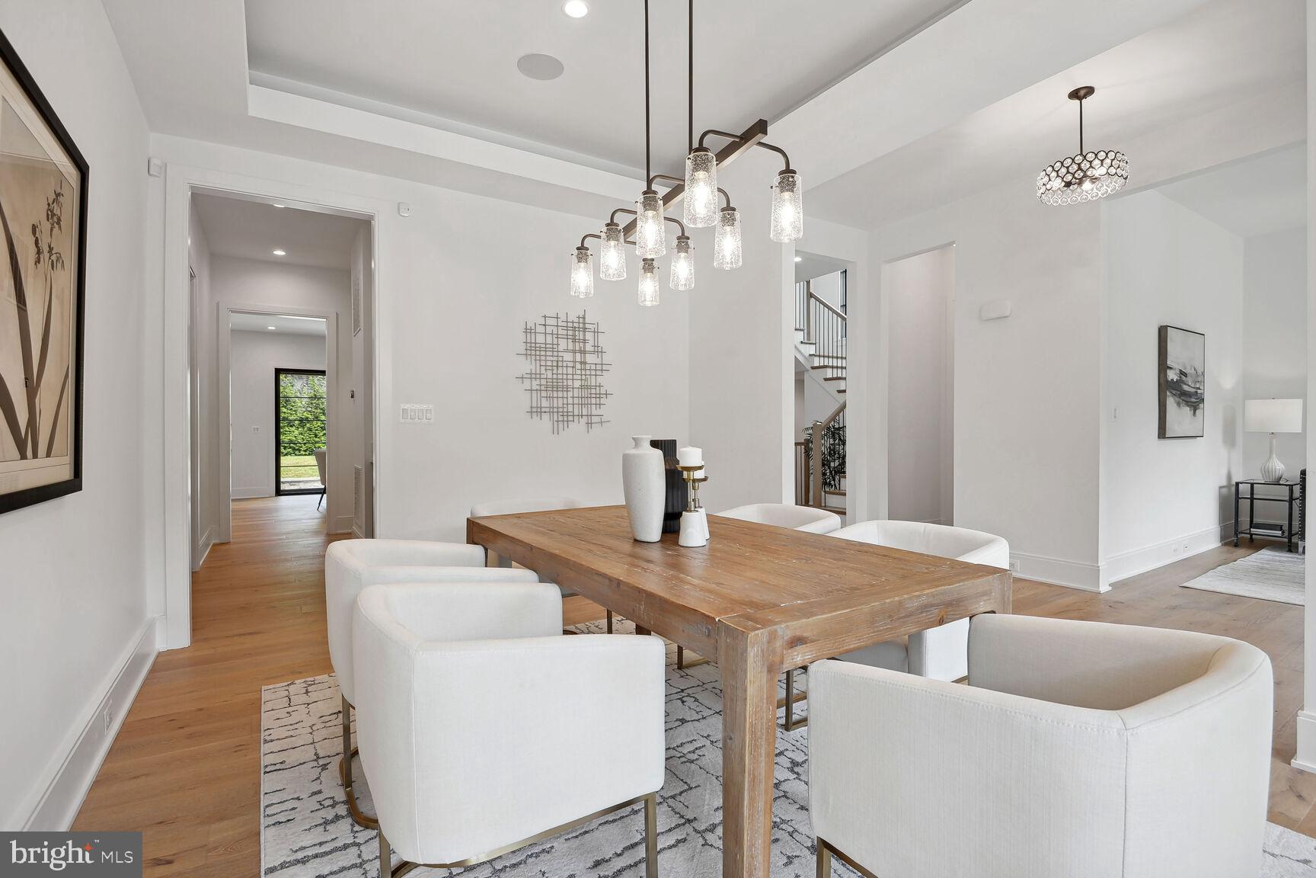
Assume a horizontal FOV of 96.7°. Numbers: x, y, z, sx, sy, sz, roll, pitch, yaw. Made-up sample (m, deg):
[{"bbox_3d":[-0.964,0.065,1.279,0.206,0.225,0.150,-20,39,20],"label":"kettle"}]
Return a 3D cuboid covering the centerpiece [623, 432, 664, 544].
[{"bbox_3d":[-0.047,0.168,1.990,0.147,0.354,0.147,0,0,0],"label":"centerpiece"}]

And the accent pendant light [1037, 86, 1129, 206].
[{"bbox_3d":[2.511,-1.759,3.463,0.445,0.582,0.445,0,0,-34],"label":"accent pendant light"}]

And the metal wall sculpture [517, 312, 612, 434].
[{"bbox_3d":[-0.663,-0.492,4.290,0.765,0.925,0.045,0,0,-34],"label":"metal wall sculpture"}]

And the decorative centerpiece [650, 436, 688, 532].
[{"bbox_3d":[0.017,0.175,2.185,0.195,0.338,0.195,0,0,0],"label":"decorative centerpiece"}]

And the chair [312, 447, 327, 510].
[{"bbox_3d":[-5.075,0.636,9.145,0.575,0.892,0.525,0,0,-34],"label":"chair"}]

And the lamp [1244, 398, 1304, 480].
[{"bbox_3d":[6.189,0.015,5.877,0.405,0.837,0.405,0,0,-34],"label":"lamp"}]

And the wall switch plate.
[{"bbox_3d":[-1.537,-0.159,3.730,0.199,0.113,0.010,0,0,-34],"label":"wall switch plate"}]

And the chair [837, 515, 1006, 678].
[{"bbox_3d":[0.869,0.720,2.112,0.585,0.750,0.555,0,0,-34],"label":"chair"}]

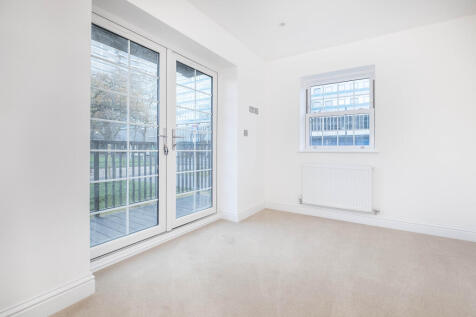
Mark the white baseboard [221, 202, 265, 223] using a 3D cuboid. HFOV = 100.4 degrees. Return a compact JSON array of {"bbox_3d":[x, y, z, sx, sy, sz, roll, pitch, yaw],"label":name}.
[{"bbox_3d":[0.102,0.806,3.107,0.250,0.120,0.862,2,3,35],"label":"white baseboard"}]

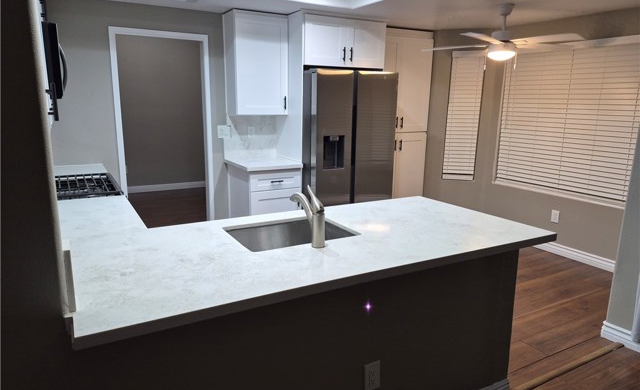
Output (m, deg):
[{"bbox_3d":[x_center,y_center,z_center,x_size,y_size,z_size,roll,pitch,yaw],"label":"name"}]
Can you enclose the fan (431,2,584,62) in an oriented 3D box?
[{"bbox_3d":[1.565,-1.381,3.632,1.298,0.454,1.298,-6,14,-28],"label":"fan"}]

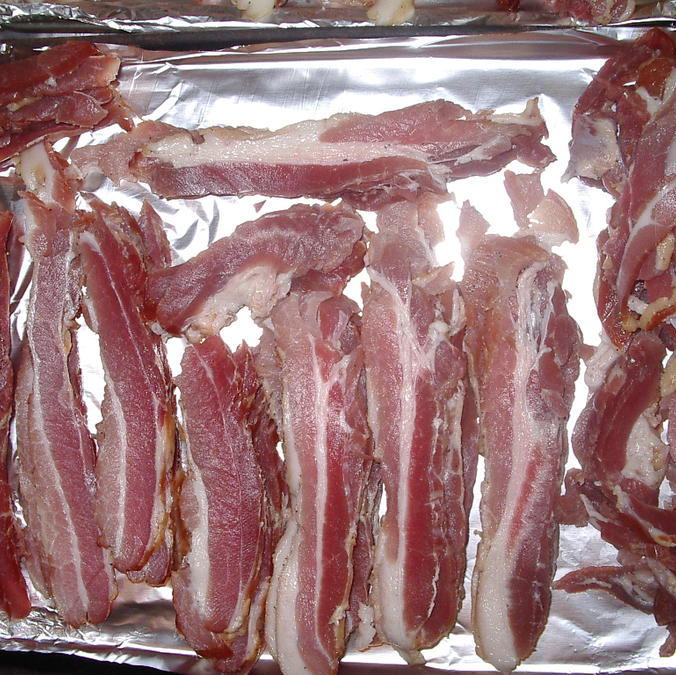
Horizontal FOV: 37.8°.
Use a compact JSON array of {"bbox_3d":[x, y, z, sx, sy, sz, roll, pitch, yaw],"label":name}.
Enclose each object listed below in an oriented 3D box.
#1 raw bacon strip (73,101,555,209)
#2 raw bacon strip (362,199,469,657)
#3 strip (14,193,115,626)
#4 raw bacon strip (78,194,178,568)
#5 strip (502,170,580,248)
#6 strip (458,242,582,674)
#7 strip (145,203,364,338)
[{"bbox_3d":[-0.011,-0.089,0.500,0.239,0.012,0.056,-4,87,0],"label":"raw bacon strip"},{"bbox_3d":[0.041,0.044,0.493,0.052,0.012,0.228,-2,87,0],"label":"raw bacon strip"},{"bbox_3d":[-0.142,0.035,0.494,0.043,0.011,0.217,-6,87,0],"label":"strip"},{"bbox_3d":[-0.104,0.025,0.494,0.045,0.012,0.187,-3,87,0],"label":"raw bacon strip"},{"bbox_3d":[0.103,-0.066,0.502,0.040,0.006,0.035,5,87,0],"label":"strip"},{"bbox_3d":[0.095,0.057,0.493,0.059,0.012,0.215,-3,87,0],"label":"strip"},{"bbox_3d":[-0.042,-0.035,0.497,0.115,0.013,0.051,-23,87,-1],"label":"strip"}]

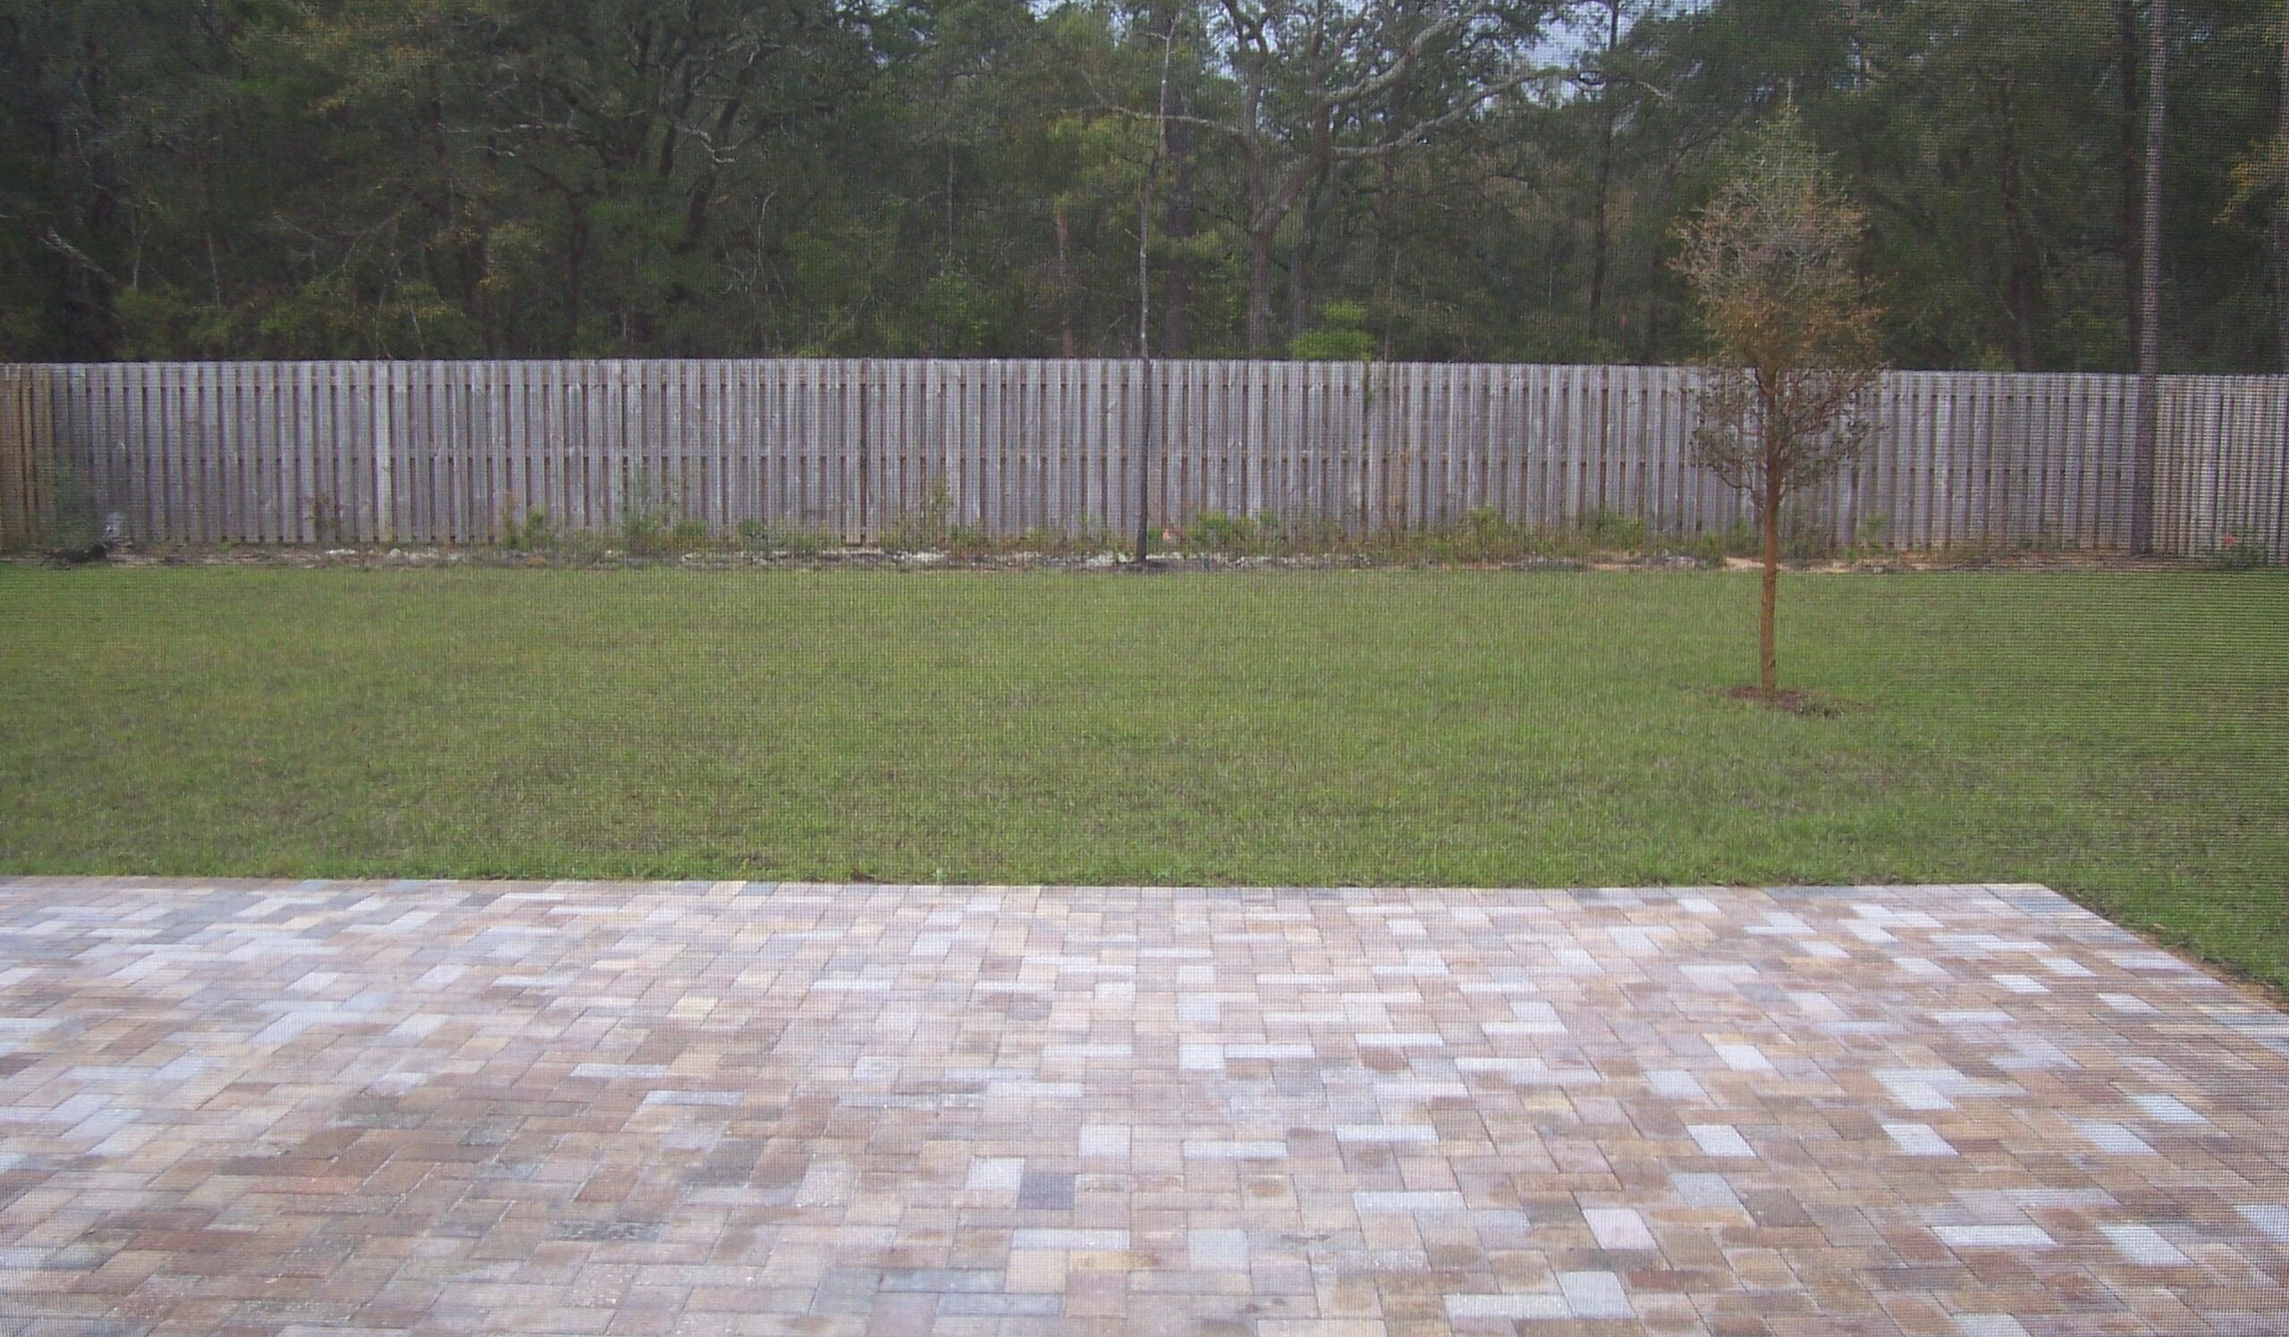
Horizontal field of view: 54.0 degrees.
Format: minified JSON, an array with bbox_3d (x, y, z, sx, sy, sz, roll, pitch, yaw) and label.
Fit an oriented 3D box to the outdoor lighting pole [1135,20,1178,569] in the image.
[{"bbox_3d":[0.104,-3.296,19.931,0.370,4.810,0.310,0,6,0],"label":"outdoor lighting pole"}]

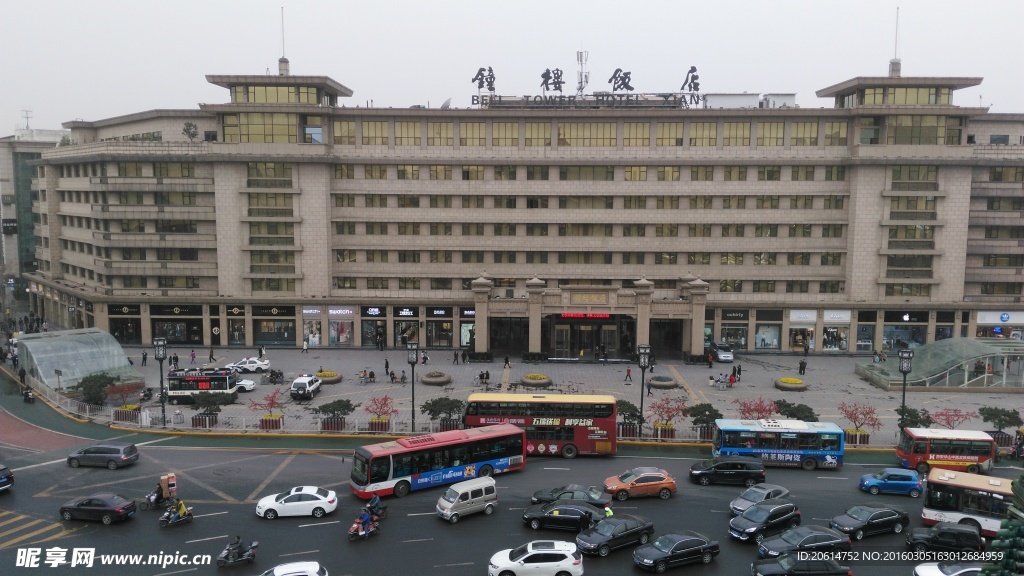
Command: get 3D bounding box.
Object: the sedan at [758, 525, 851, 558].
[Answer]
[{"bbox_3d":[15.282,13.304,38.384,4.980,1.480,1.850,-1,6,-16],"label":"sedan"}]

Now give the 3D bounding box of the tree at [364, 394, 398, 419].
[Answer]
[{"bbox_3d":[-10.656,9.567,59.418,2.500,2.050,2.200,0,8,1],"label":"tree"}]

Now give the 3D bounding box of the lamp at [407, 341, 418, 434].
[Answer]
[{"bbox_3d":[-7.809,7.835,57.662,0.880,7.463,0.880,1,6,1],"label":"lamp"}]

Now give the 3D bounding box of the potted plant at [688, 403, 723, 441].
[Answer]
[{"bbox_3d":[15.307,10.432,57.592,2.700,2.700,2.300,0,8,1],"label":"potted plant"}]

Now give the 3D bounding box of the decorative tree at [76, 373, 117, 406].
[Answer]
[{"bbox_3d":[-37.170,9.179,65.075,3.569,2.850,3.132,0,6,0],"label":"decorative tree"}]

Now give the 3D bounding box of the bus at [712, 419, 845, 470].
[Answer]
[{"bbox_3d":[18.977,11.193,52.438,8.349,2.973,2.436,1,6,6],"label":"bus"}]

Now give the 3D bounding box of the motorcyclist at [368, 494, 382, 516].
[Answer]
[{"bbox_3d":[-7.914,12.582,42.506,0.850,1.320,0.620,-3,7,-26],"label":"motorcyclist"}]

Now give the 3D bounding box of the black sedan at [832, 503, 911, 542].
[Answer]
[{"bbox_3d":[20.716,13.265,42.410,4.850,1.480,1.830,-2,8,-19],"label":"black sedan"}]

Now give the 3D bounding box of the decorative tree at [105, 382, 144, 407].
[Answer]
[{"bbox_3d":[-32.648,9.108,61.586,2.900,1.950,2.300,0,8,1],"label":"decorative tree"}]

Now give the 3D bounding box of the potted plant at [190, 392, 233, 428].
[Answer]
[{"bbox_3d":[-25.043,10.073,60.763,3.736,2.700,3.279,0,6,0],"label":"potted plant"}]

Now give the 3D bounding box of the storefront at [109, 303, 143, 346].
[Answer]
[{"bbox_3d":[-49.662,4.656,94.613,4.431,5.200,1.000,1,6,1],"label":"storefront"}]

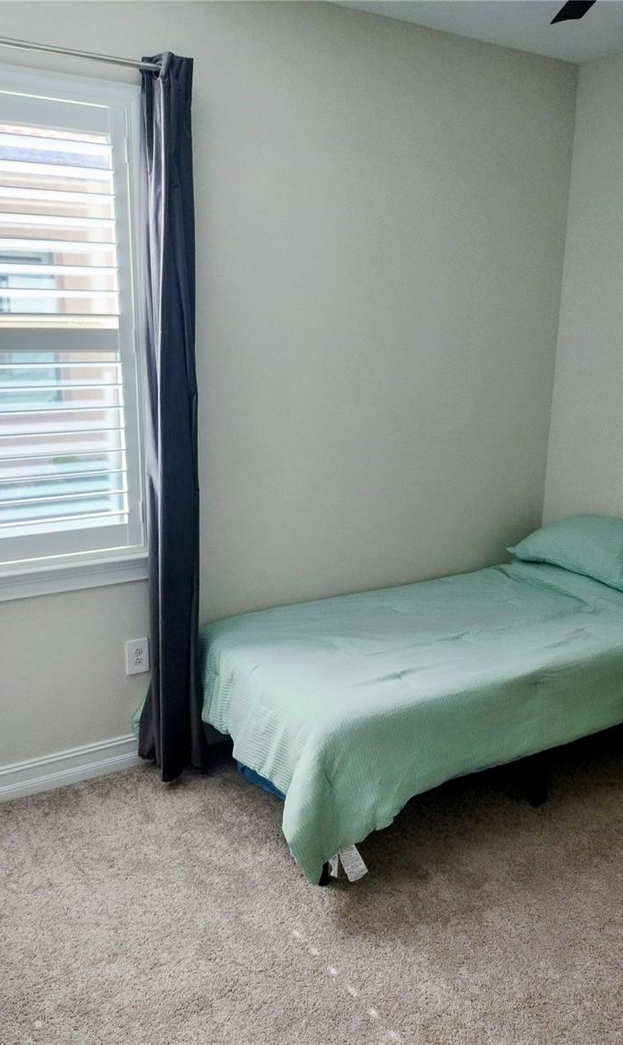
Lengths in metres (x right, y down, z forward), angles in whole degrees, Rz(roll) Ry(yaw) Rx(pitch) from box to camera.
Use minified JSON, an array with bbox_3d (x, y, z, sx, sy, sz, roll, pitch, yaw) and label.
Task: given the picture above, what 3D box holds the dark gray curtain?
[{"bbox_3d":[-0.501,-0.248,2.639,0.230,2.470,0.130,-7,17,-28],"label":"dark gray curtain"}]

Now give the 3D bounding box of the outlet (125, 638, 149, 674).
[{"bbox_3d":[-0.656,0.507,2.857,0.080,0.129,0.010,-7,17,-28],"label":"outlet"}]

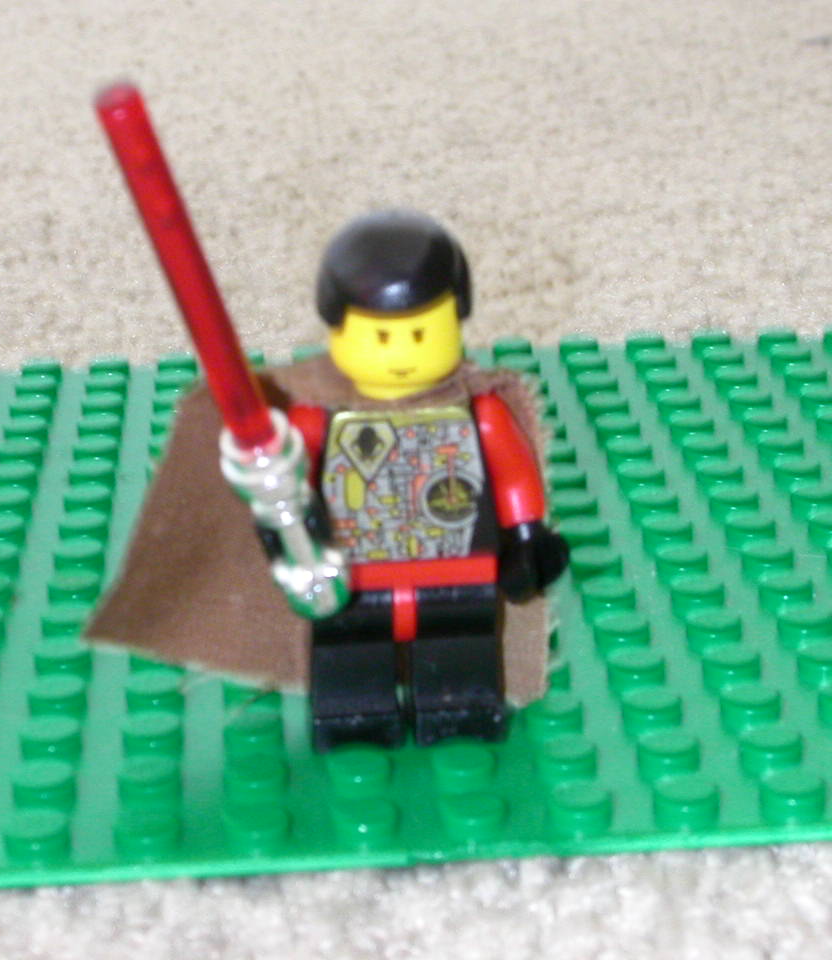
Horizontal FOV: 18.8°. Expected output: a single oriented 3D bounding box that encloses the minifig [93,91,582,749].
[{"bbox_3d":[-0.008,-0.005,0.191,0.039,0.055,0.024,-3,20,-3],"label":"minifig"}]

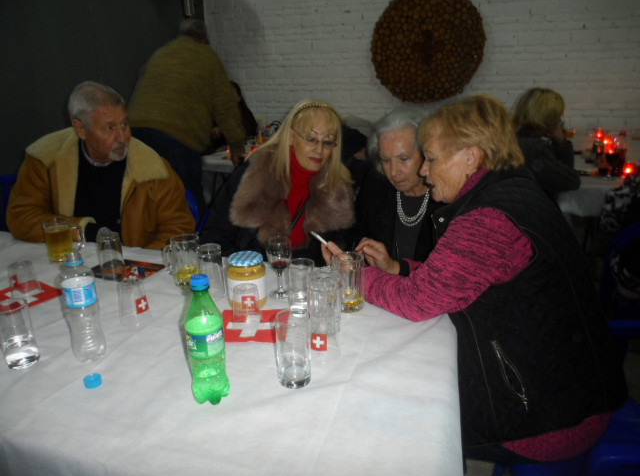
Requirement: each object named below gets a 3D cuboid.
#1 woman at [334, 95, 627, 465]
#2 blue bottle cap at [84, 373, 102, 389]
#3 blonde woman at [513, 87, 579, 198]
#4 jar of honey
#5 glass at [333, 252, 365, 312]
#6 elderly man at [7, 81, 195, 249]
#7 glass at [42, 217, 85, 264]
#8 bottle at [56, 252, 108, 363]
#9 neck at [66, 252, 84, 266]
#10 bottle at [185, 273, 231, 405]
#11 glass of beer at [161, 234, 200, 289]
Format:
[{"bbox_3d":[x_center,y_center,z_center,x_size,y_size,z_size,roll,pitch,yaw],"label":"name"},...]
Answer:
[{"bbox_3d":[0.427,0.273,1.184,0.740,1.230,0.520,6,17,22],"label":"woman"},{"bbox_3d":[-0.423,0.263,0.827,0.032,0.013,0.032,0,19,0],"label":"blue bottle cap"},{"bbox_3d":[1.150,-0.127,2.329,0.680,1.230,0.480,-9,21,-24],"label":"blonde woman"},{"bbox_3d":[-0.183,0.105,1.130,0.096,0.120,0.096,0,16,0],"label":"jar of honey"},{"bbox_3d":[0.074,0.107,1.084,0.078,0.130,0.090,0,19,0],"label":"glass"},{"bbox_3d":[-0.755,0.092,1.643,0.630,1.270,0.660,0,19,-1],"label":"elderly man"},{"bbox_3d":[-0.824,0.011,1.438,0.114,0.138,0.078,-2,16,-5],"label":"glass"},{"bbox_3d":[-0.467,0.134,0.866,0.070,0.215,0.070,0,16,0],"label":"bottle"},{"bbox_3d":[-0.468,0.042,0.839,0.030,0.024,0.030,0,16,0],"label":"neck"},{"bbox_3d":[-0.193,0.172,0.743,0.066,0.233,0.066,0,19,0],"label":"bottle"},{"bbox_3d":[-0.376,0.067,1.215,0.106,0.130,0.078,-6,20,-17],"label":"glass of beer"}]

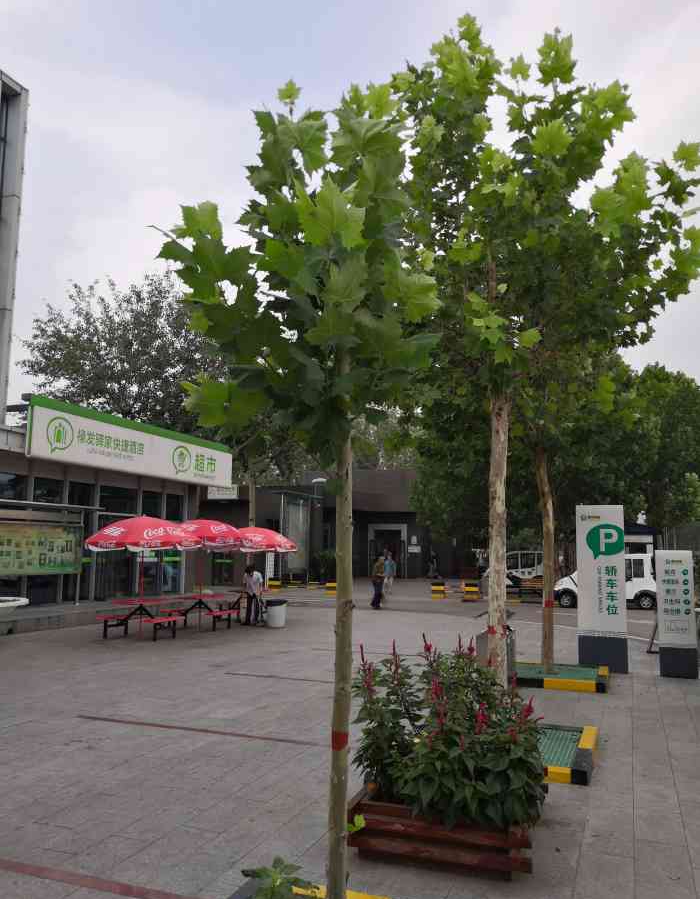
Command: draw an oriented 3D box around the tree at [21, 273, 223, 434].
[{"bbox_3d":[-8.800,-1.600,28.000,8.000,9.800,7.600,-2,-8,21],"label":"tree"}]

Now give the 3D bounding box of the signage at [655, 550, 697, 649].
[{"bbox_3d":[4.610,2.220,10.310,0.500,1.570,0.170,-2,-8,21],"label":"signage"}]

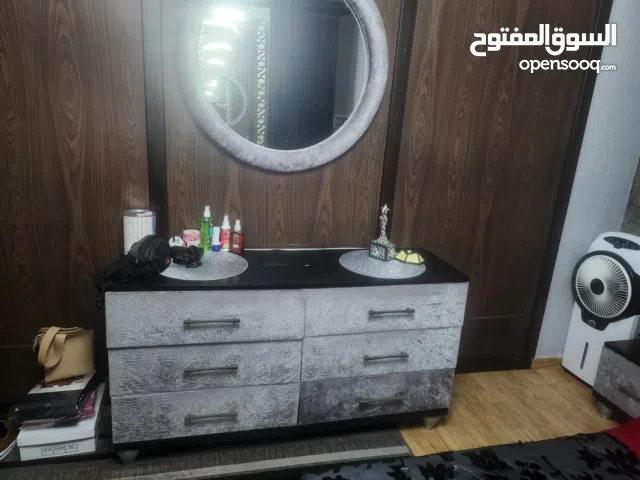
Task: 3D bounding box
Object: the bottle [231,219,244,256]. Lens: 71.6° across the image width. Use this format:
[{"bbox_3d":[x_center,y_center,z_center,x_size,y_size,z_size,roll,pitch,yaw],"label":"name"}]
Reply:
[{"bbox_3d":[-0.385,-0.015,2.076,0.060,0.169,0.049,0,15,-14],"label":"bottle"}]

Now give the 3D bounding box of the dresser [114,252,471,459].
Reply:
[{"bbox_3d":[-0.135,0.492,2.097,1.485,0.787,0.504,0,15,-14],"label":"dresser"}]

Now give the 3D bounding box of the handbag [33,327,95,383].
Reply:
[{"bbox_3d":[-1.113,0.480,1.944,0.218,0.212,0.117,-4,17,-27],"label":"handbag"}]

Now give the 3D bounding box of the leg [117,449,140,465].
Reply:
[{"bbox_3d":[-0.801,0.876,1.848,0.077,0.090,0.077,0,15,-14],"label":"leg"}]

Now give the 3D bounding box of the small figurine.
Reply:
[{"bbox_3d":[0.312,-0.042,2.172,0.101,0.262,0.096,14,18,34],"label":"small figurine"}]

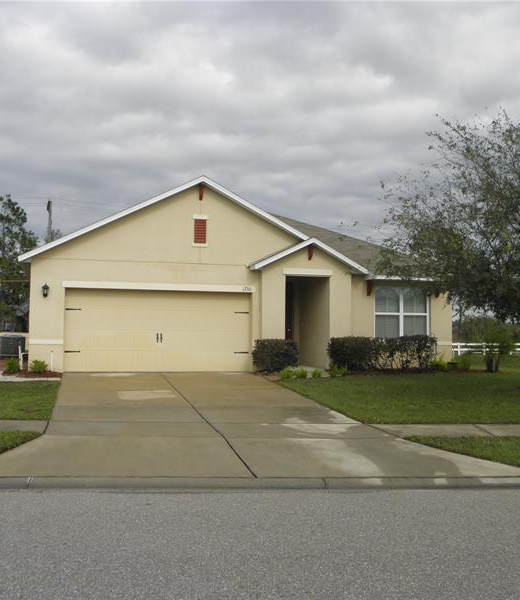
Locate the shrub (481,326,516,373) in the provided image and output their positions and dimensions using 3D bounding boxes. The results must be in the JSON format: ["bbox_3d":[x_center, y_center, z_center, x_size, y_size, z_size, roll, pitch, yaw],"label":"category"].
[{"bbox_3d":[7.317,1.519,19.853,1.104,1.411,1.049,1,-3,-14],"label":"shrub"}]

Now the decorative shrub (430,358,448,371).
[{"bbox_3d":[5.502,1.962,19.833,0.552,0.398,0.524,1,-3,-14],"label":"decorative shrub"}]

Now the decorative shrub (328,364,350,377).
[{"bbox_3d":[2.103,1.858,17.117,0.582,0.331,0.495,1,-3,-14],"label":"decorative shrub"}]

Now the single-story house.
[{"bbox_3d":[-1.416,-0.419,24.459,12.800,5.550,14.600,1,-3,-14],"label":"single-story house"}]

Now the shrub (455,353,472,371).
[{"bbox_3d":[6.425,1.942,20.430,0.568,0.568,0.540,1,-3,-14],"label":"shrub"}]

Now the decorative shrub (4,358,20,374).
[{"bbox_3d":[-6.128,1.640,16.022,0.396,0.409,0.396,1,-3,-14],"label":"decorative shrub"}]

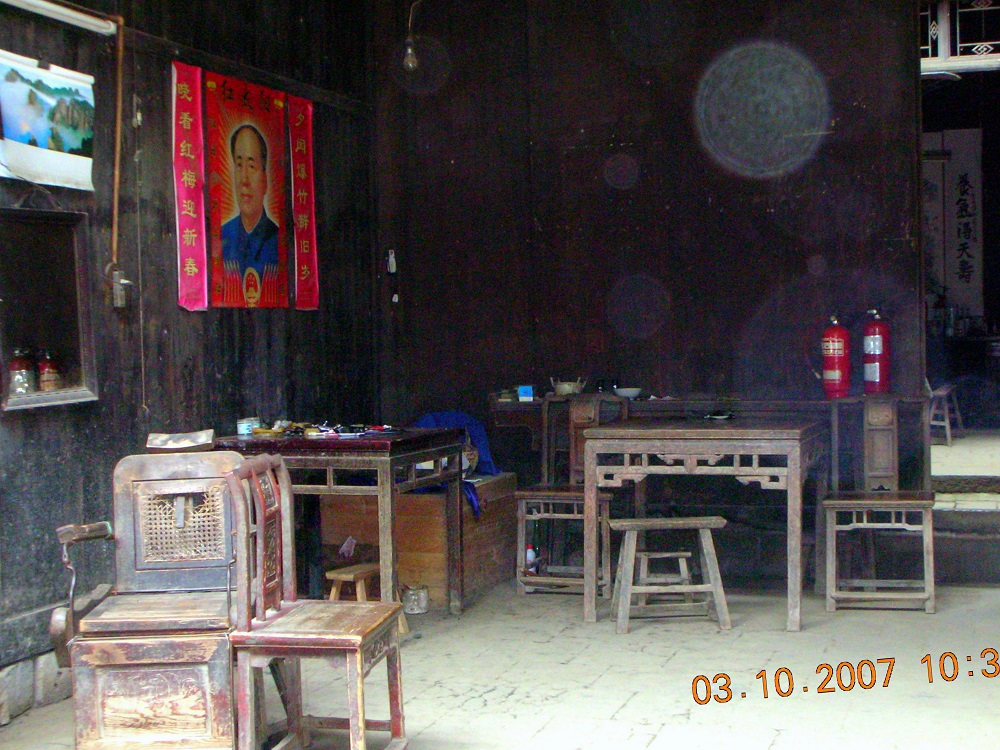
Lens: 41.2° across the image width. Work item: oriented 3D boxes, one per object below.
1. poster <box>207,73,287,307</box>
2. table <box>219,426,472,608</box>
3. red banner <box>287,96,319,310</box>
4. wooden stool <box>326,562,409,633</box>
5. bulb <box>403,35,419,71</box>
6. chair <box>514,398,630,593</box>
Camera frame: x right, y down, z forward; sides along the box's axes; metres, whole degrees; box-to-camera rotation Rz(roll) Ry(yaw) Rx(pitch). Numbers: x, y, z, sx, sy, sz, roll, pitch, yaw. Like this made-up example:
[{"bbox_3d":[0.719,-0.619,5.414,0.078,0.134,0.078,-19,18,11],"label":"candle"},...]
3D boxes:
[{"bbox_3d":[-1.174,-0.851,6.279,0.020,1.064,0.665,-1,2,23],"label":"poster"},{"bbox_3d":[-0.693,0.686,5.964,0.882,0.847,0.694,-1,2,25],"label":"table"},{"bbox_3d":[-0.984,-0.864,6.735,0.020,1.063,0.228,-1,2,23],"label":"red banner"},{"bbox_3d":[-0.560,0.979,5.684,0.224,0.306,0.357,-1,2,35],"label":"wooden stool"},{"bbox_3d":[-0.381,-1.367,5.650,0.065,0.145,0.065,-2,2,0],"label":"bulb"},{"bbox_3d":[0.383,0.590,6.640,0.500,0.964,0.449,-1,2,23],"label":"chair"}]

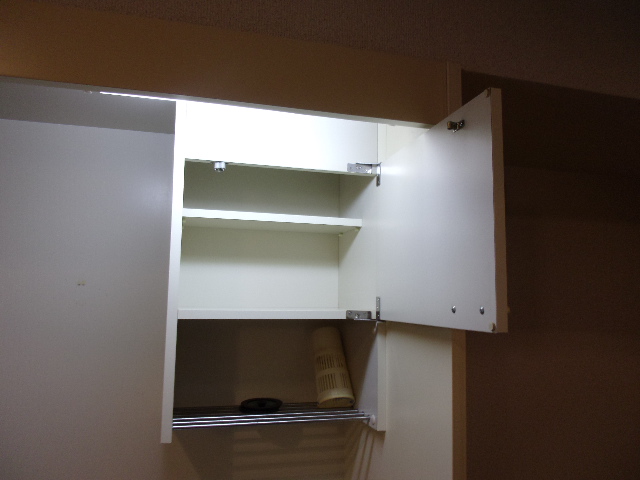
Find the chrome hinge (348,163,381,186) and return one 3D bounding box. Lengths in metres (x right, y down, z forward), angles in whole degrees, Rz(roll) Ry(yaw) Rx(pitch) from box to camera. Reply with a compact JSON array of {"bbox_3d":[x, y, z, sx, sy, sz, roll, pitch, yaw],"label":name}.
[{"bbox_3d":[0.089,-0.131,1.020,0.068,0.047,0.020,3,-7,-16],"label":"chrome hinge"}]

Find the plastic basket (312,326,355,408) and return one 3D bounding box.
[{"bbox_3d":[0.026,0.278,1.139,0.079,0.159,0.079,1,-34,-16],"label":"plastic basket"}]

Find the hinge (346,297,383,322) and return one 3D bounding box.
[{"bbox_3d":[0.085,0.132,0.990,0.068,0.046,0.020,3,-7,-16],"label":"hinge"}]

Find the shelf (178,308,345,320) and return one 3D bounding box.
[{"bbox_3d":[-0.101,0.151,1.069,0.372,0.018,0.248,3,-7,-16],"label":"shelf"}]

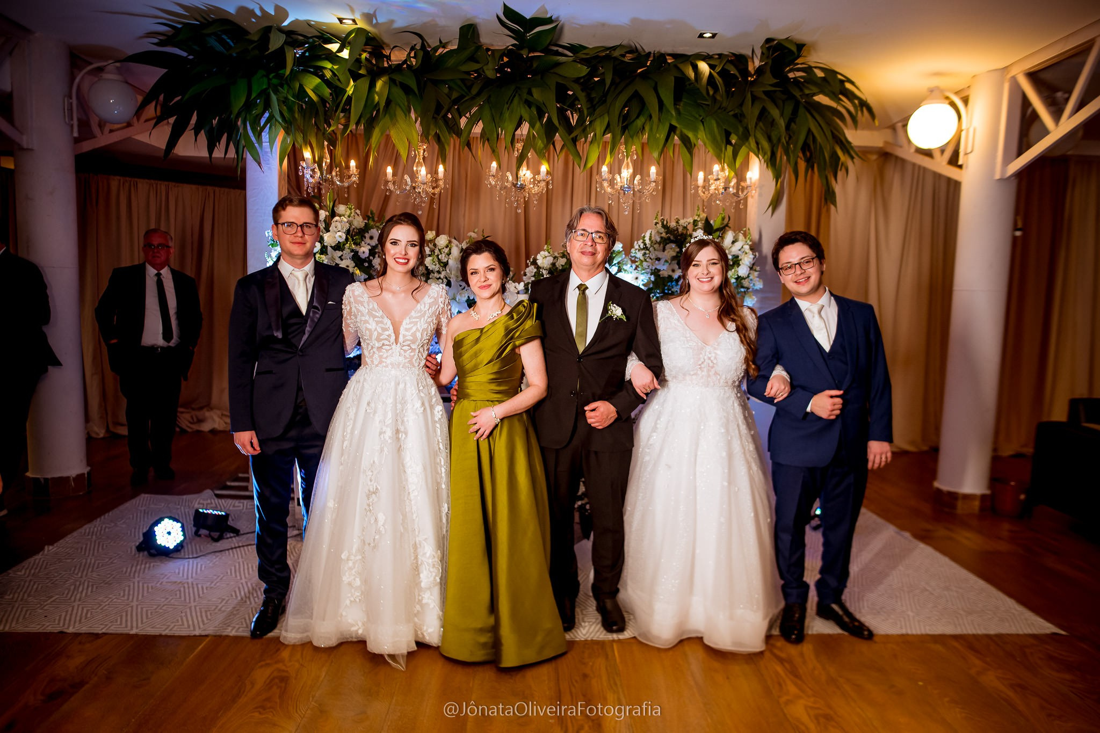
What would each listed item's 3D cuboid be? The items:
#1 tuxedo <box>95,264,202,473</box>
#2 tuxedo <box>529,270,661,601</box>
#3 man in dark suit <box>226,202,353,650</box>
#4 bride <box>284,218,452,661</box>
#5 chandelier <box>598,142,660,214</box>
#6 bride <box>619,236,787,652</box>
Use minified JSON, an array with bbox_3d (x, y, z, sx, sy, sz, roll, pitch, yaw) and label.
[{"bbox_3d":[-2.817,0.017,5.185,0.662,1.518,0.360,-2,6,-28],"label":"tuxedo"},{"bbox_3d":[0.195,0.316,3.175,0.560,1.410,0.340,2,6,2],"label":"tuxedo"},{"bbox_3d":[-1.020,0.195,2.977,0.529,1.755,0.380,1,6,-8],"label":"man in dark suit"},{"bbox_3d":[-0.760,0.235,3.038,0.690,1.710,0.620,1,6,-6],"label":"bride"},{"bbox_3d":[0.454,-1.136,4.407,0.400,0.445,0.400,1,6,0],"label":"chandelier"},{"bbox_3d":[0.663,0.283,3.102,0.703,1.640,0.620,3,6,11],"label":"bride"}]

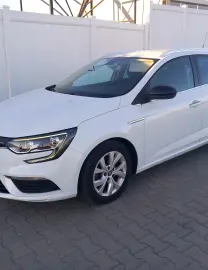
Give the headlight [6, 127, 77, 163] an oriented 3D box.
[{"bbox_3d":[-0.540,0.078,2.404,0.460,0.270,0.470,-14,19,-38],"label":"headlight"}]

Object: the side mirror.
[{"bbox_3d":[0.591,-0.411,2.787,0.160,0.145,0.210,-14,19,-38],"label":"side mirror"}]

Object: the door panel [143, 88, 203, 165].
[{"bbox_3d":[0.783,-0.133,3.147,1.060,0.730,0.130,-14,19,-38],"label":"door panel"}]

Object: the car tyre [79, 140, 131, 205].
[{"bbox_3d":[0.013,0.352,2.678,0.632,0.632,0.210,-14,19,-38],"label":"car tyre"}]

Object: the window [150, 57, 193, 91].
[{"bbox_3d":[0.752,-0.673,3.116,0.950,0.400,0.080,-14,-7,-38],"label":"window"}]

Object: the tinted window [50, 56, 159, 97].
[{"bbox_3d":[0.049,-0.753,3.491,0.860,0.130,1.360,-43,35,-25],"label":"tinted window"}]

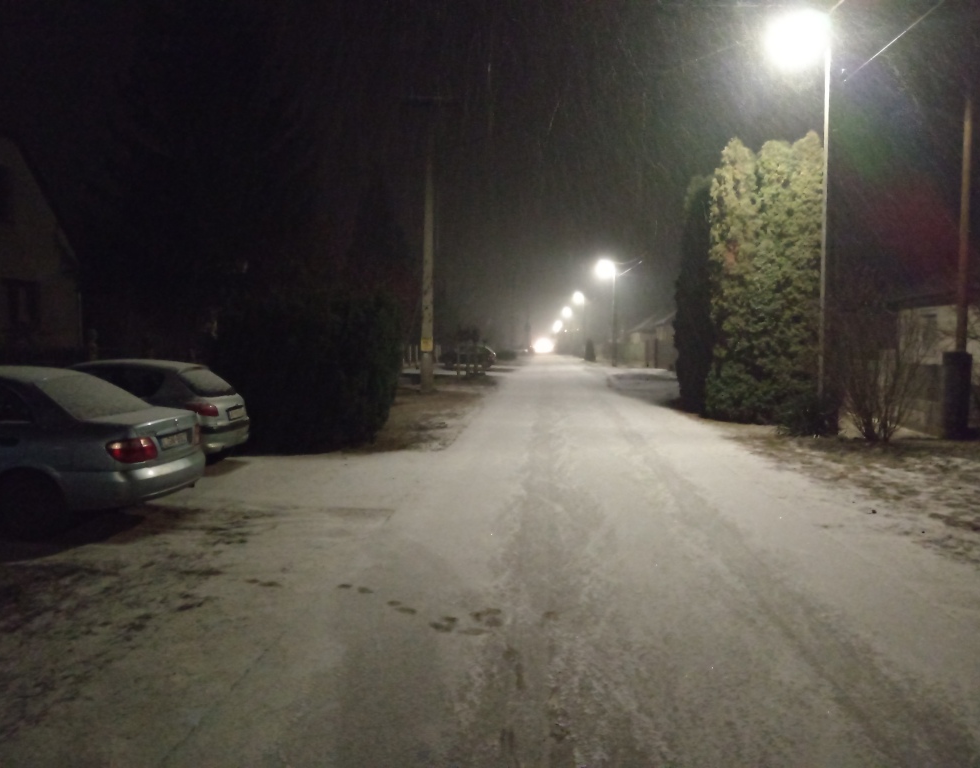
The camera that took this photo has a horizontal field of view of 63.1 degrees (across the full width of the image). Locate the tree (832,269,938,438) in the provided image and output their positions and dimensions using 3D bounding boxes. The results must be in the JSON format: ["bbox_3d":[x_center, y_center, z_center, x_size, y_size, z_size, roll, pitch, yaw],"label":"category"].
[{"bbox_3d":[6.759,-0.374,13.685,1.700,2.720,1.550,0,3,4],"label":"tree"}]

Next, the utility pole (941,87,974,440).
[{"bbox_3d":[8.184,-1.998,13.907,0.460,5.950,0.450,0,3,4],"label":"utility pole"}]

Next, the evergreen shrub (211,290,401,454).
[{"bbox_3d":[-2.937,-0.257,13.140,2.850,2.500,2.400,0,3,4],"label":"evergreen shrub"}]

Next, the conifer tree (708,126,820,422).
[{"bbox_3d":[5.998,-2.298,17.451,2.450,6.200,2.300,0,3,4],"label":"conifer tree"}]

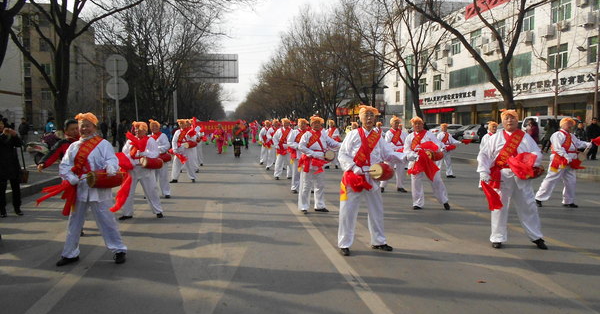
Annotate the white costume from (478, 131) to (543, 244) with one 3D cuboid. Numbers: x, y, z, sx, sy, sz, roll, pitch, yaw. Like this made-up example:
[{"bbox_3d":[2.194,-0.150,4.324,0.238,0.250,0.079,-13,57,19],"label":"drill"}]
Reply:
[{"bbox_3d":[2.674,0.368,5.741,0.780,1.440,0.520,1,4,14],"label":"white costume"}]

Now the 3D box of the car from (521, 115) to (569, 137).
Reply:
[{"bbox_3d":[16.050,-1.607,28.258,4.000,1.900,1.650,-1,4,-14],"label":"car"}]

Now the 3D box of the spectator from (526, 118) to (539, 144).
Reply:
[{"bbox_3d":[11.361,-1.049,22.000,0.420,1.660,0.520,-2,4,-24],"label":"spectator"}]

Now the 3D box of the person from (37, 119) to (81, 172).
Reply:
[{"bbox_3d":[-3.264,0.273,6.300,0.800,1.594,0.500,-2,4,-17],"label":"person"}]

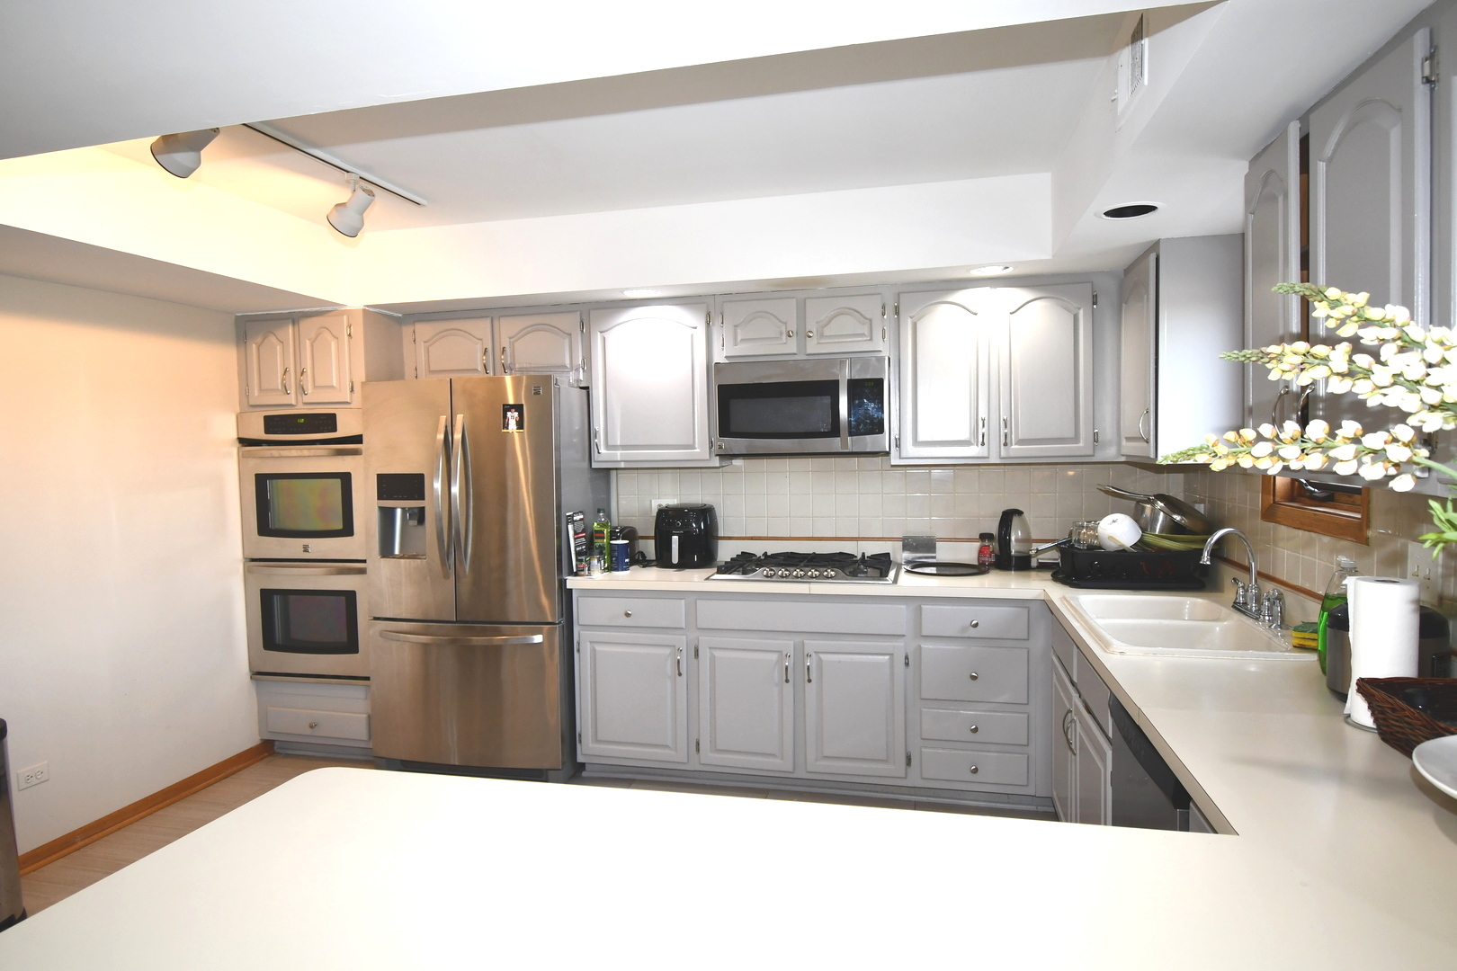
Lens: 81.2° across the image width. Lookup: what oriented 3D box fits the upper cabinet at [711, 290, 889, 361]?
[{"bbox_3d":[0.345,-0.713,3.863,0.780,0.290,0.340,0,3,13],"label":"upper cabinet"}]

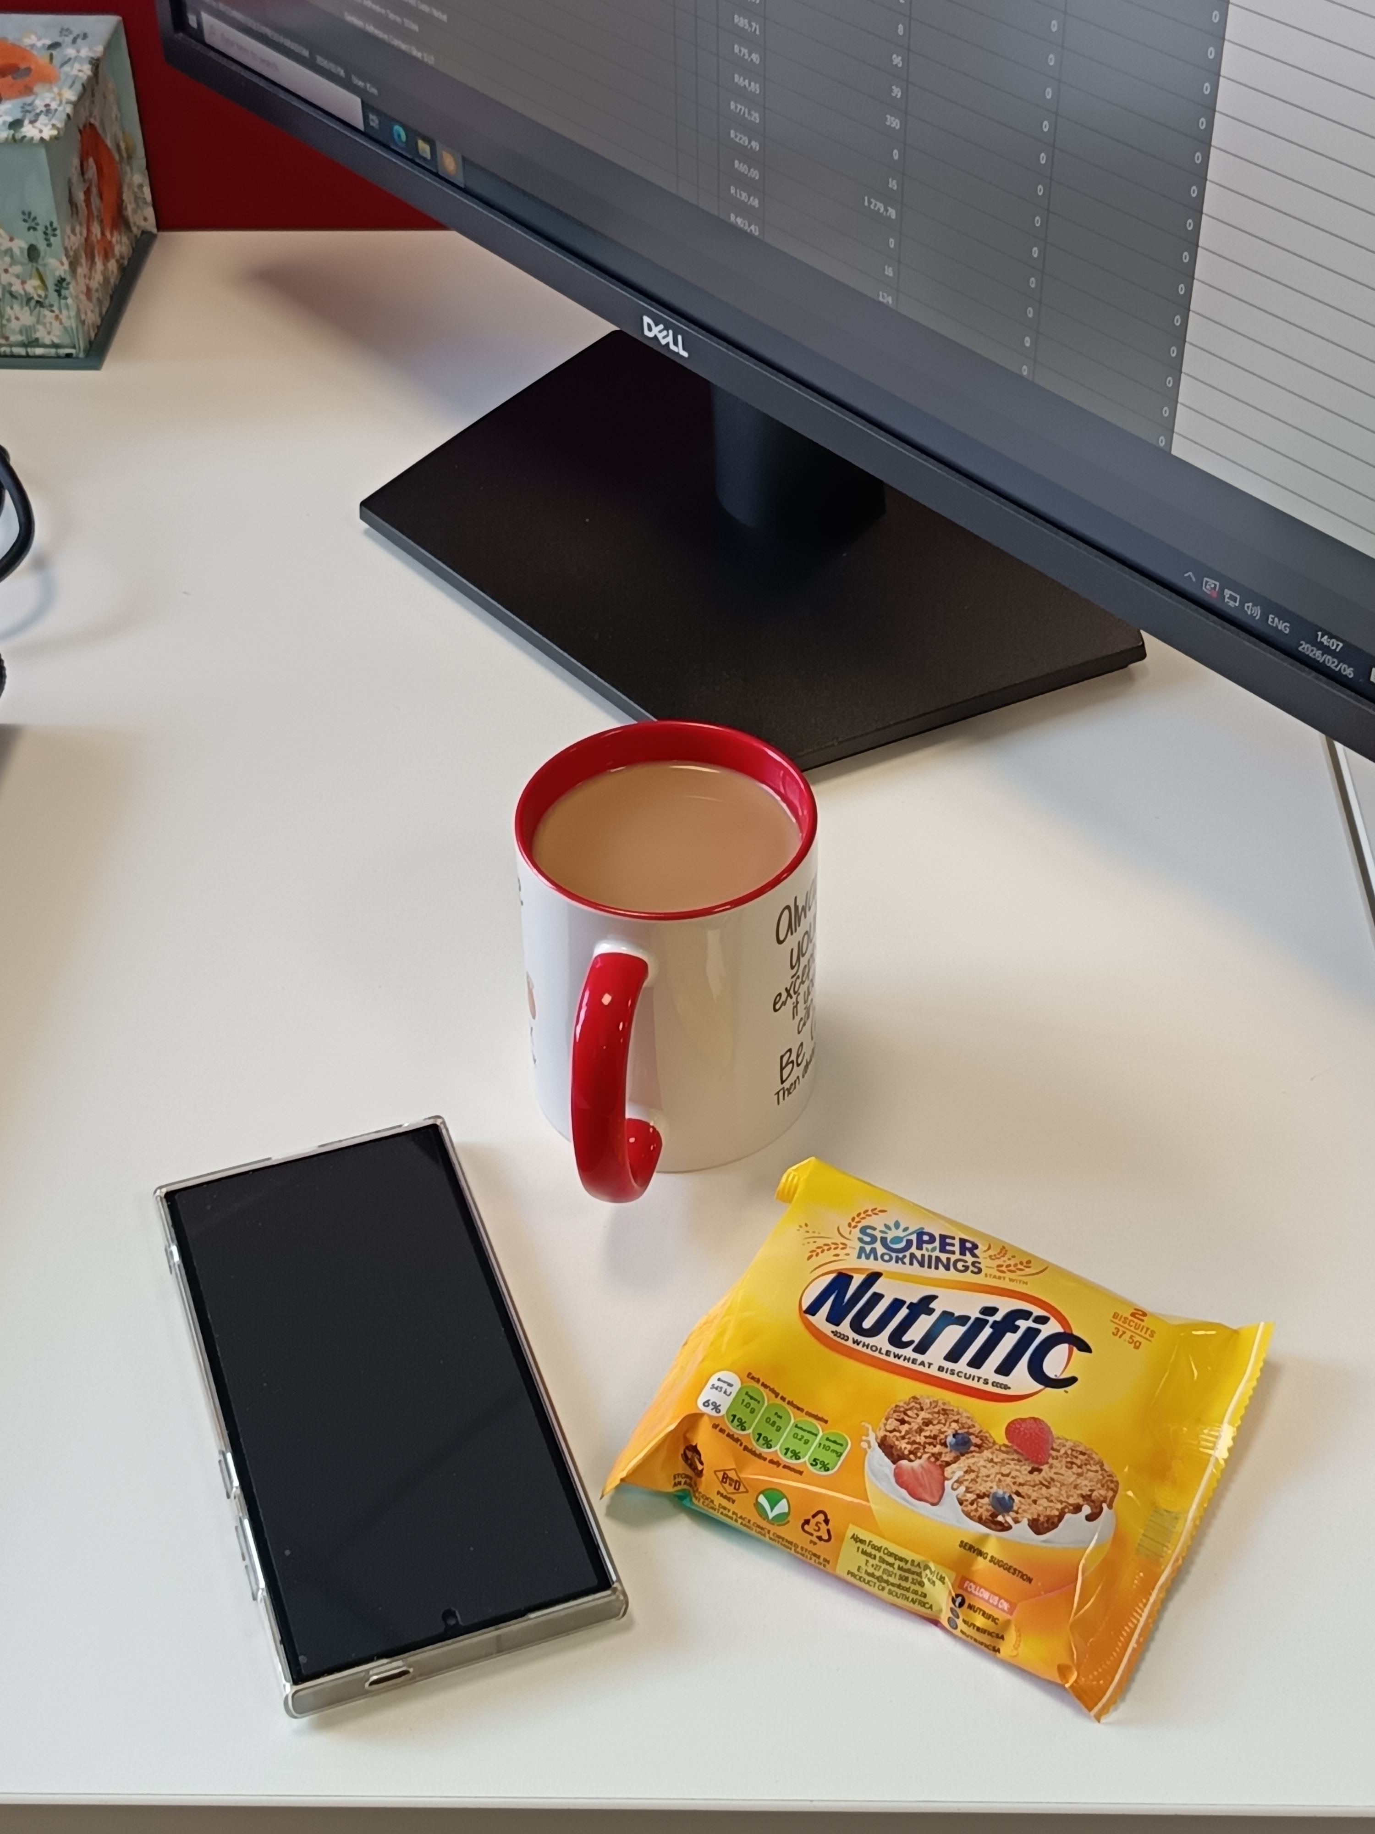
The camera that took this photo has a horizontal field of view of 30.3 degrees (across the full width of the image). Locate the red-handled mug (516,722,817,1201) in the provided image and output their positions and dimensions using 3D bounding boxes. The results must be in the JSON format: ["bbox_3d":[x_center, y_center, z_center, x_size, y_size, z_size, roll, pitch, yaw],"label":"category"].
[{"bbox_3d":[-0.009,0.021,0.704,0.083,0.097,0.117,9,44,11],"label":"red-handled mug"}]

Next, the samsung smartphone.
[{"bbox_3d":[-0.081,0.122,0.659,0.082,0.012,0.166,-14,44,-13],"label":"samsung smartphone"}]

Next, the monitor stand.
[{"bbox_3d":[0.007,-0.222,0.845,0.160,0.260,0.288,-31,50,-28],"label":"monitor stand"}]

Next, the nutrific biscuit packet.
[{"bbox_3d":[0.065,0.123,0.645,0.132,0.026,0.122,19,47,20],"label":"nutrific biscuit packet"}]

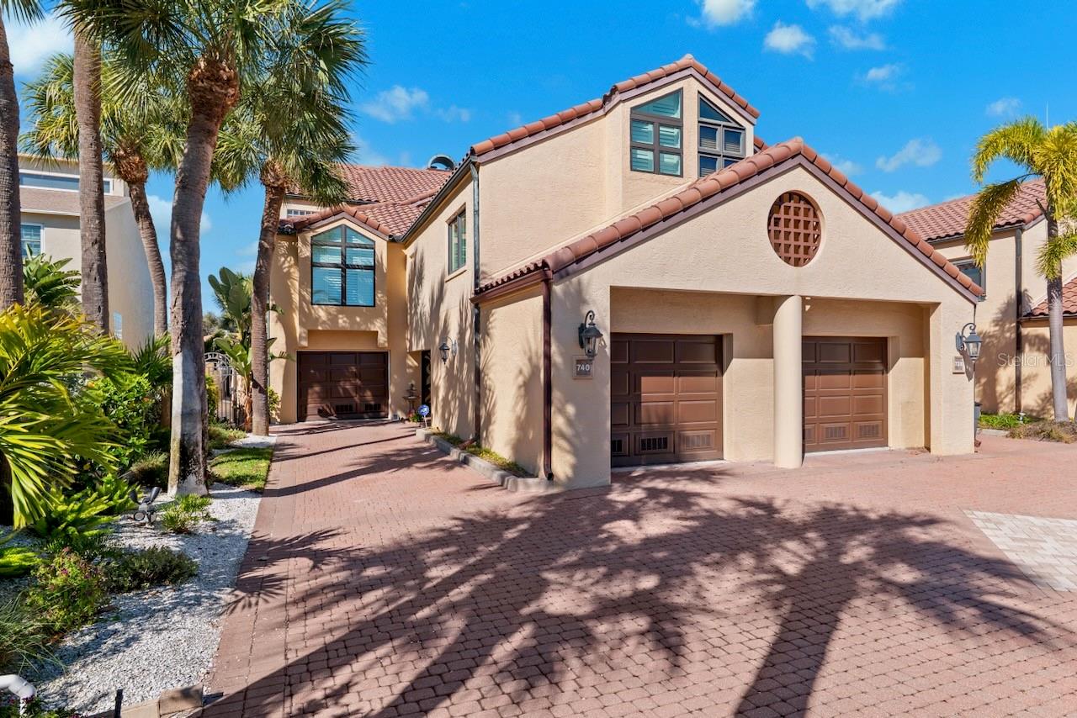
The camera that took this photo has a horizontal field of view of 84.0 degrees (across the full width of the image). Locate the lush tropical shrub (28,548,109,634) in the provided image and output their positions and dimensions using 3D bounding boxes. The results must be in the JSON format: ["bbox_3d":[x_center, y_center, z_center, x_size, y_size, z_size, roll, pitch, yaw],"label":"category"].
[{"bbox_3d":[-3.168,1.508,4.020,0.480,0.444,0.460,0,0,-22],"label":"lush tropical shrub"}]

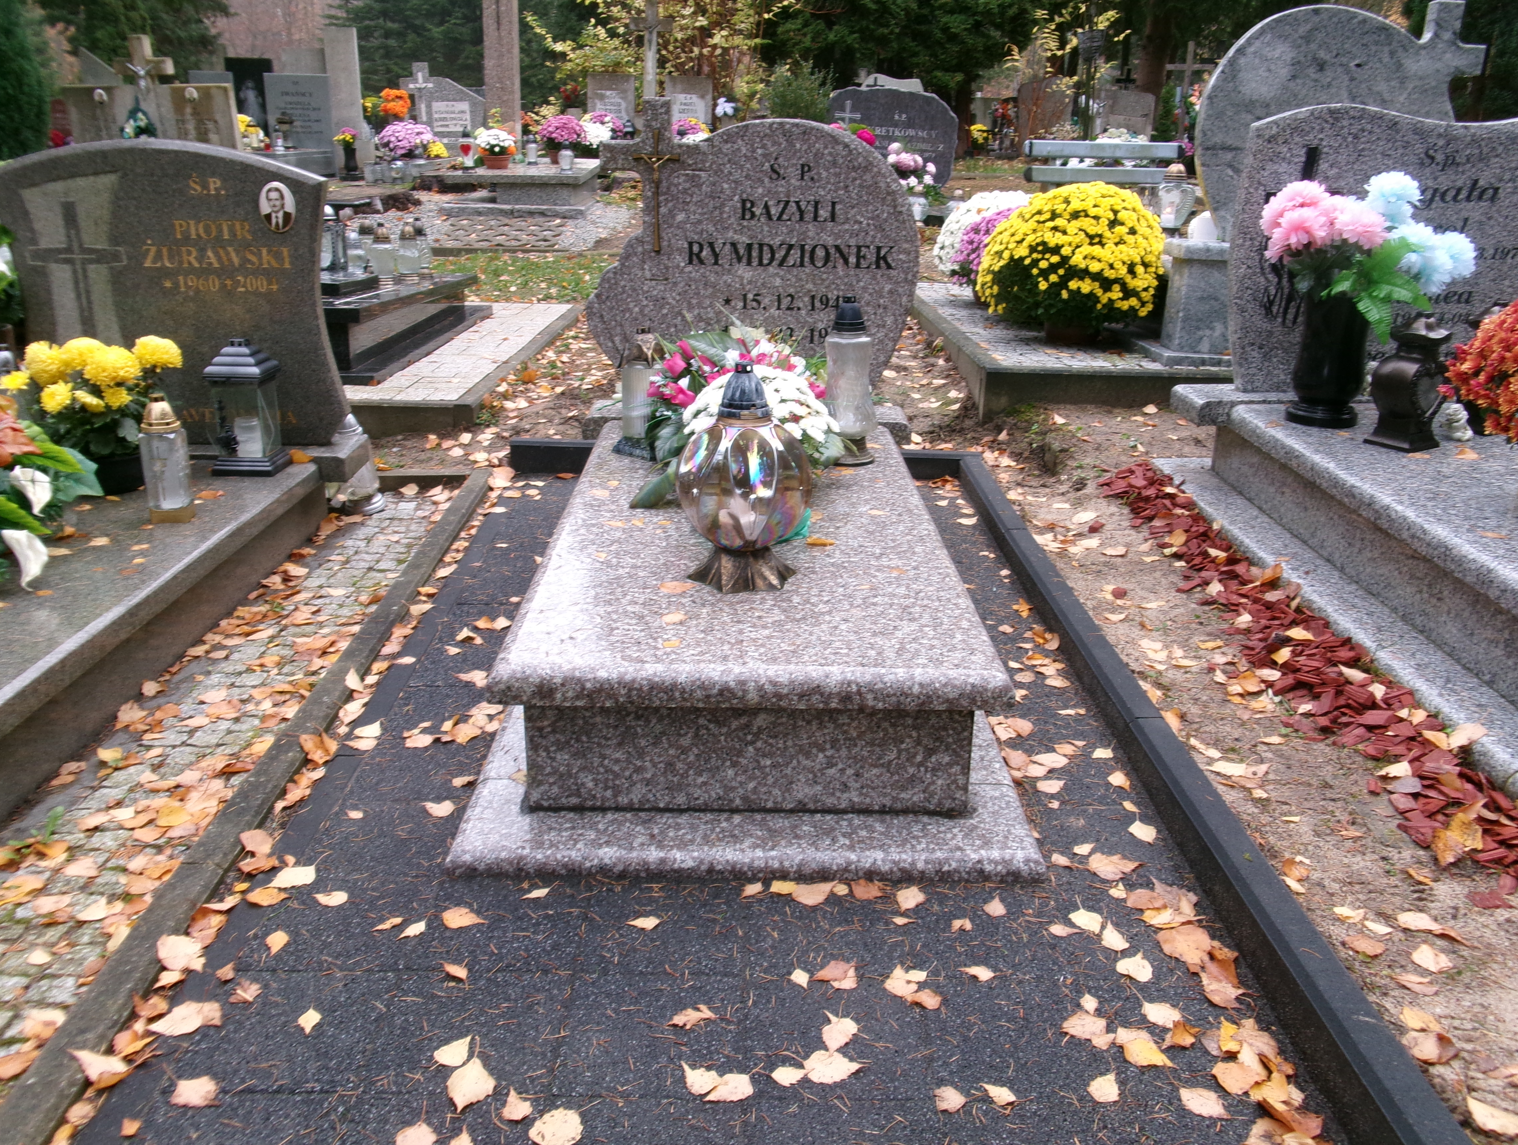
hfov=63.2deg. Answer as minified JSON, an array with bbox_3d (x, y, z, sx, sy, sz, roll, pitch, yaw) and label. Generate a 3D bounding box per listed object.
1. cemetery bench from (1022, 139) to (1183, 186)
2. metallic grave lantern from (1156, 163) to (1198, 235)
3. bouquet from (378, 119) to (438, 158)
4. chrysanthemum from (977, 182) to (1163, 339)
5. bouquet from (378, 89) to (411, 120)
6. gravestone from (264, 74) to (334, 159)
[{"bbox_3d":[2.675,-2.925,9.600,1.260,0.820,0.500,1,20,-1],"label":"cemetery bench"},{"bbox_3d":[1.693,-1.519,5.000,0.170,0.270,0.150,1,20,-1],"label":"metallic grave lantern"},{"bbox_3d":[-3.186,-3.921,11.200,0.540,0.370,0.480,1,20,-1],"label":"bouquet"},{"bbox_3d":[1.208,-1.212,4.800,0.700,0.590,0.680,1,20,-1],"label":"chrysanthemum"},{"bbox_3d":[-3.482,-4.473,11.800,0.330,0.300,0.300,1,20,-1],"label":"bouquet"},{"bbox_3d":[-4.617,-4.557,12.400,0.680,0.860,0.150,1,20,-1],"label":"gravestone"}]

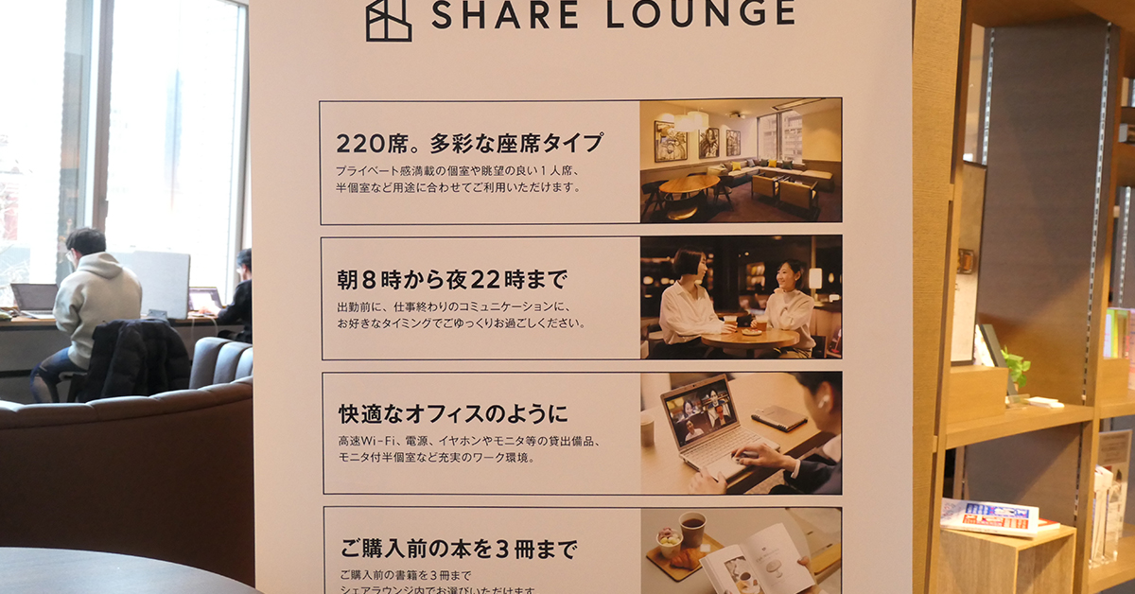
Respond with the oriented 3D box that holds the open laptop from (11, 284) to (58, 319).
[{"bbox_3d":[-3.379,0.031,6.566,0.337,0.215,0.309,4,2,33],"label":"open laptop"}]

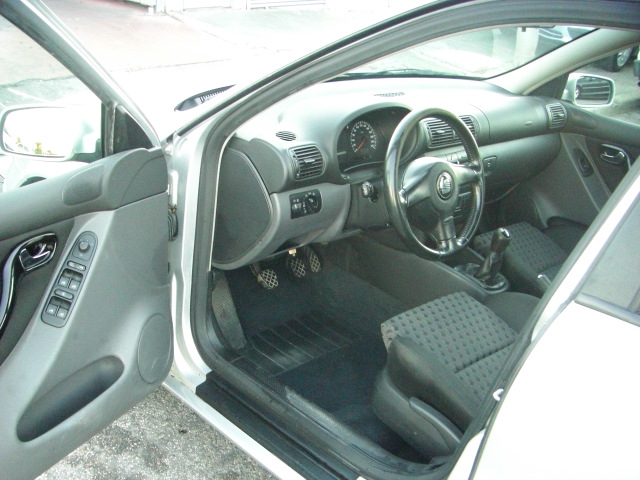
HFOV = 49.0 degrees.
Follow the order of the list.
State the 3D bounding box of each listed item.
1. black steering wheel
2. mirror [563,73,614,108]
[{"bbox_3d":[0.283,-0.138,1.763,0.375,0.375,0.100,-16,9,-40],"label":"black steering wheel"},{"bbox_3d":[1.047,-0.587,2.740,0.190,0.130,0.095,-4,21,-17],"label":"mirror"}]

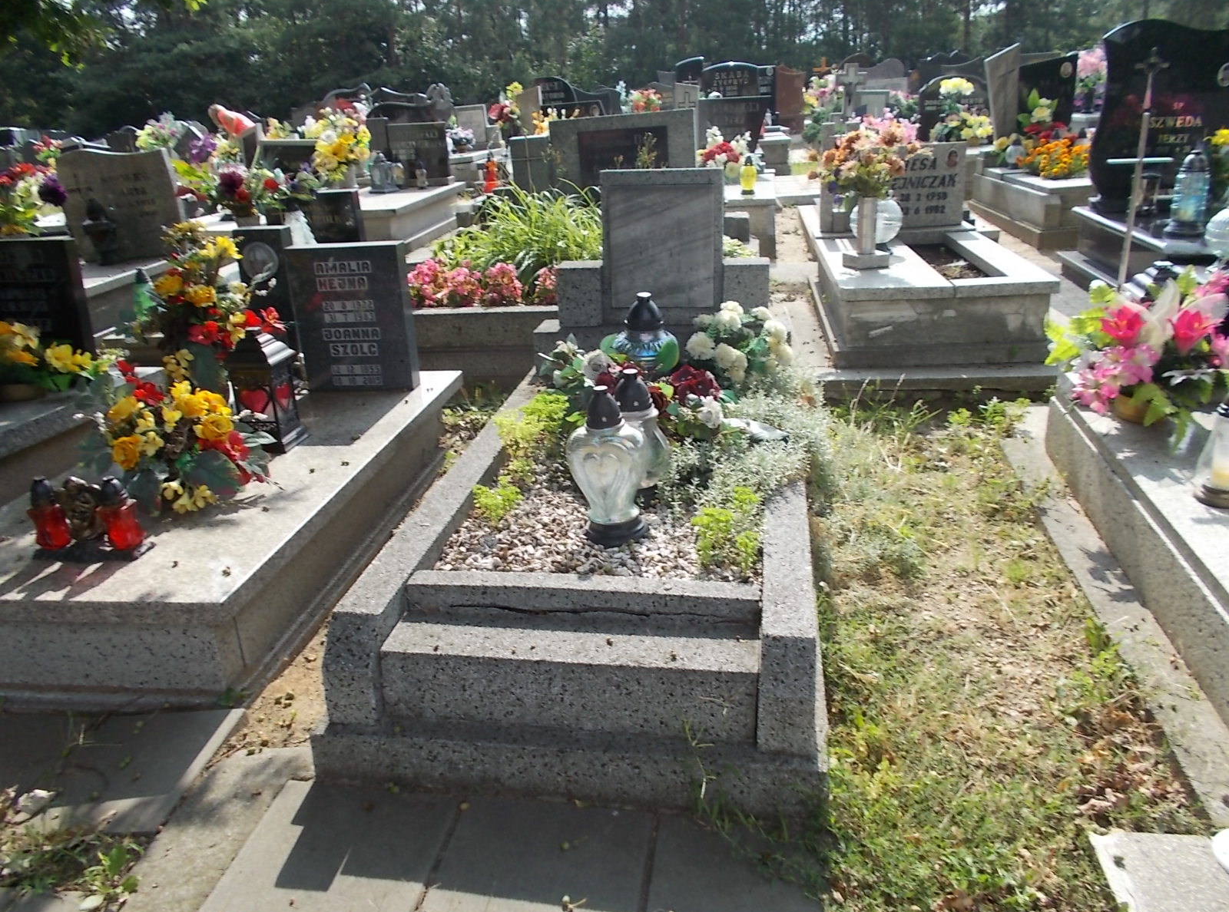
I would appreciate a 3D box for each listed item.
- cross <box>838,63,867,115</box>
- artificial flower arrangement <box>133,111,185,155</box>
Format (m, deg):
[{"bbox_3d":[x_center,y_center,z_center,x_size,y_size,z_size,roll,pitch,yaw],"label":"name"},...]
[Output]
[{"bbox_3d":[2.837,-4.388,11.000,0.360,0.620,0.130,2,23,10],"label":"cross"},{"bbox_3d":[-4.182,-2.975,8.500,0.420,0.370,0.360,2,23,10],"label":"artificial flower arrangement"}]

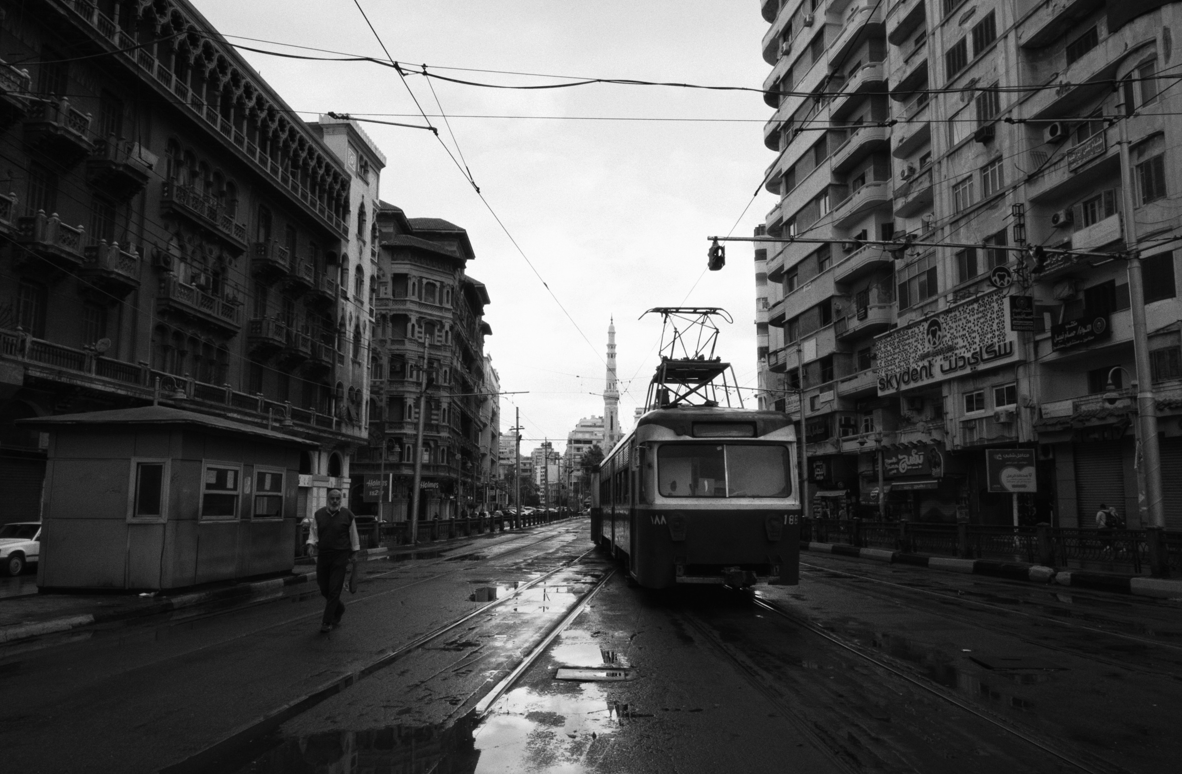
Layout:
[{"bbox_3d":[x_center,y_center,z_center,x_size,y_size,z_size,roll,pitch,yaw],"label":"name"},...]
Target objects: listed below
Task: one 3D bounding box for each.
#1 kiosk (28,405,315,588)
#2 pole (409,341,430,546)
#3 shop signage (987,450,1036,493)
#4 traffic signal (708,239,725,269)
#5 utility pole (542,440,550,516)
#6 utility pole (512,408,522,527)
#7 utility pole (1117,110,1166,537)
[{"bbox_3d":[-7.663,2.094,14.977,2.989,3.137,4.949,-1,-9,6],"label":"kiosk"},{"bbox_3d":[-6.820,2.067,31.636,0.260,8.398,0.260,2,-9,0],"label":"pole"},{"bbox_3d":[13.073,2.614,24.500,1.493,1.364,0.150,0,-9,3],"label":"shop signage"},{"bbox_3d":[2.662,-2.800,16.700,0.300,0.650,0.300,3,-9,-18],"label":"traffic signal"},{"bbox_3d":[-4.386,9.209,78.621,0.280,8.203,0.280,-2,-9,0],"label":"utility pole"},{"bbox_3d":[-4.939,5.537,54.122,0.270,8.222,0.270,-2,-9,0],"label":"utility pole"},{"bbox_3d":[12.644,-1.534,18.151,0.330,11.234,0.330,2,-9,0],"label":"utility pole"}]

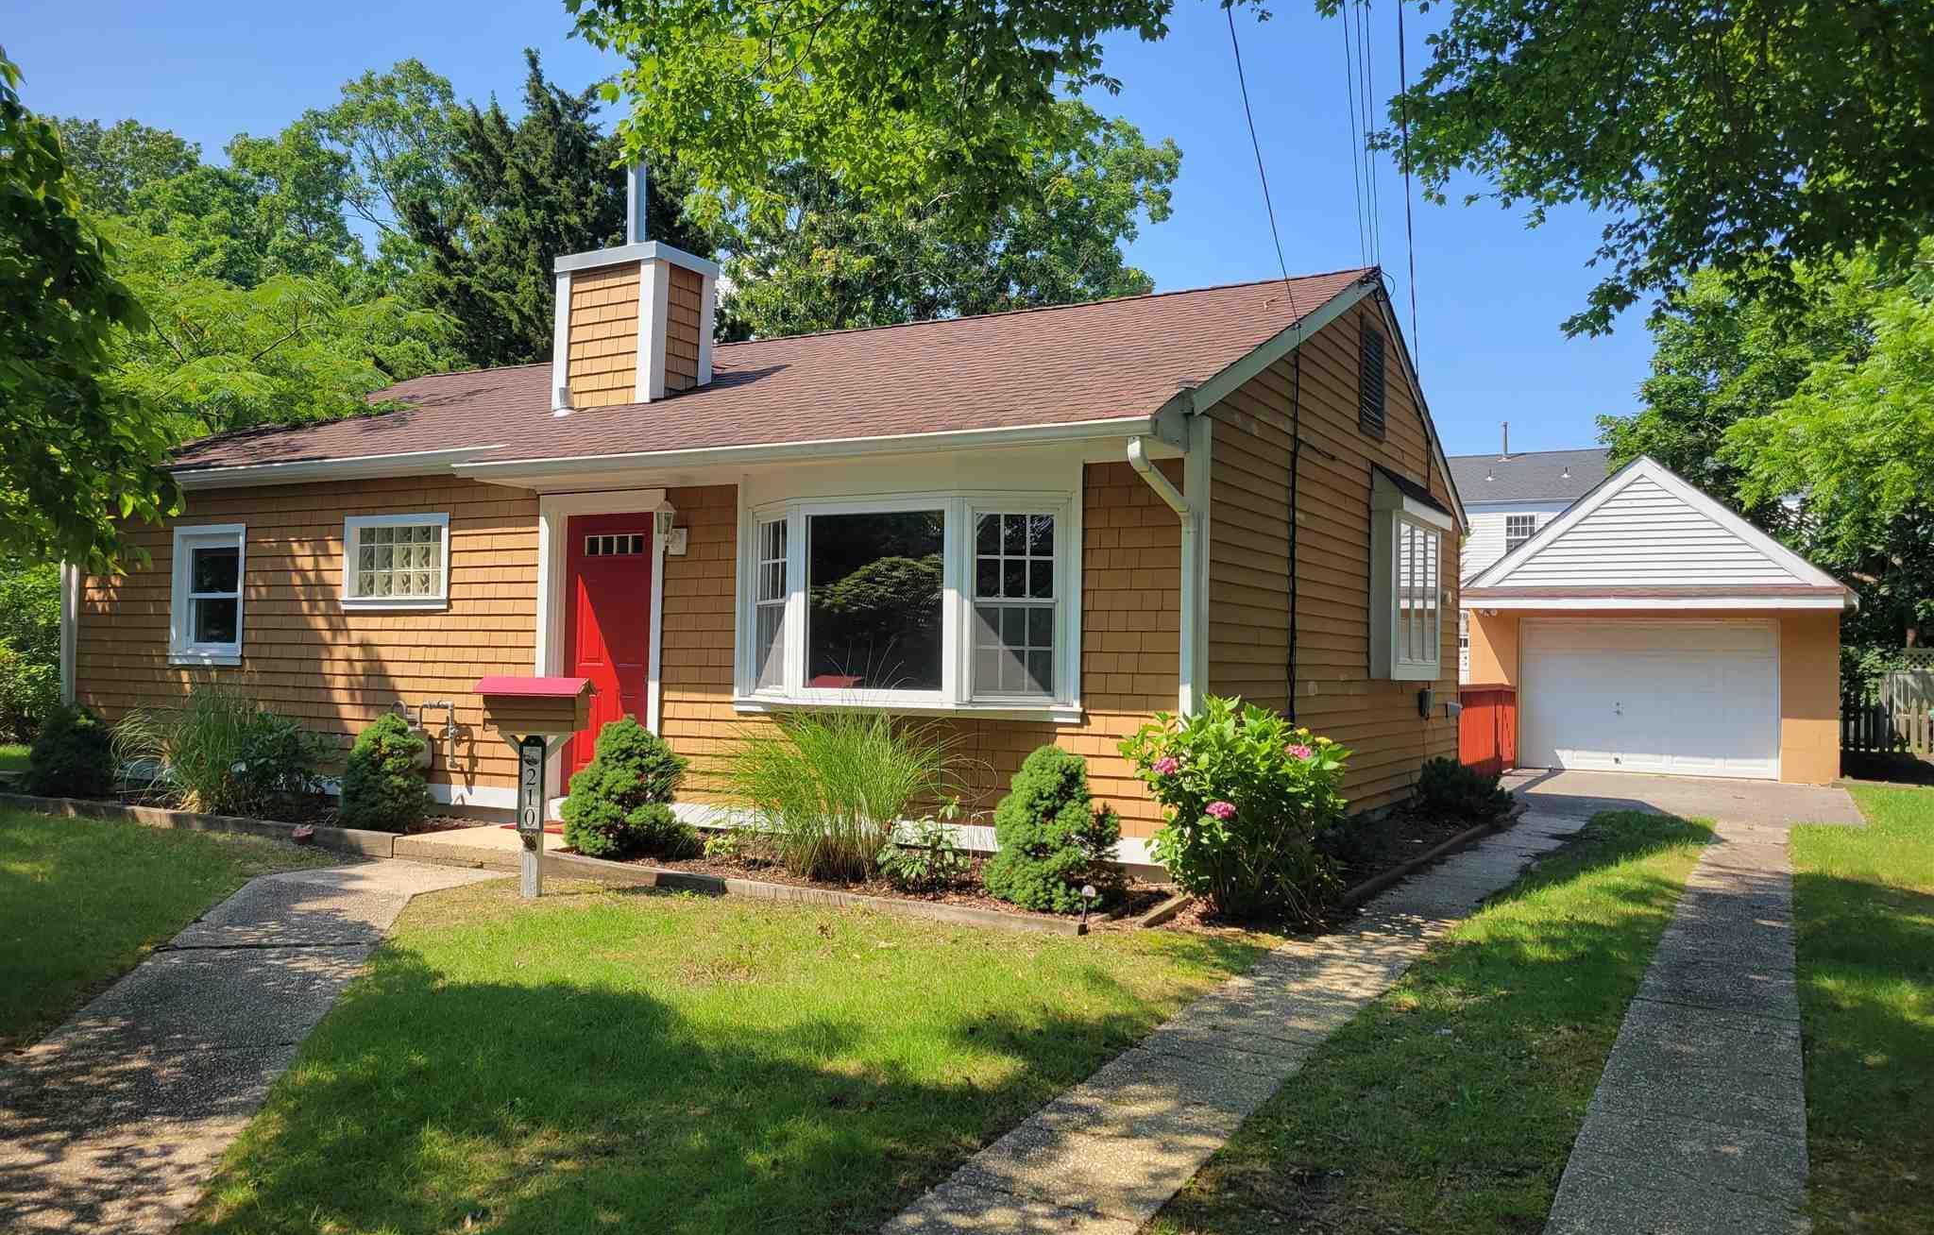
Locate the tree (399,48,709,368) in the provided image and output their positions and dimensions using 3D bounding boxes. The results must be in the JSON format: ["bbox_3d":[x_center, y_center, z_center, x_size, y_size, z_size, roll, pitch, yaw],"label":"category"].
[{"bbox_3d":[-7.397,-4.057,26.000,5.800,12.100,5.800,0,-2,29],"label":"tree"}]

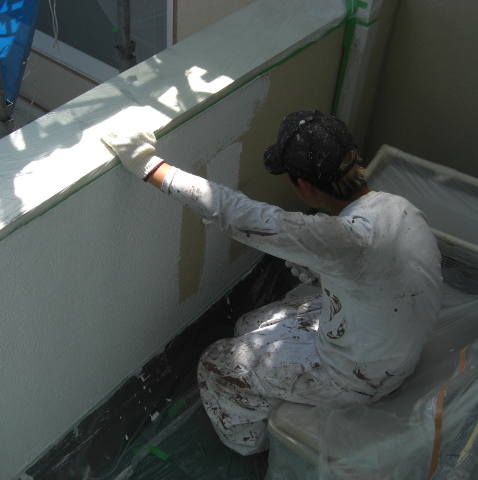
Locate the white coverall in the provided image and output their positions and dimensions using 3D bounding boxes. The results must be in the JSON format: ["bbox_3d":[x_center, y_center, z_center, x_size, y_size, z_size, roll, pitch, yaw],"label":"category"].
[{"bbox_3d":[0.187,0.218,2.028,0.780,0.840,0.540,9,44,5],"label":"white coverall"}]

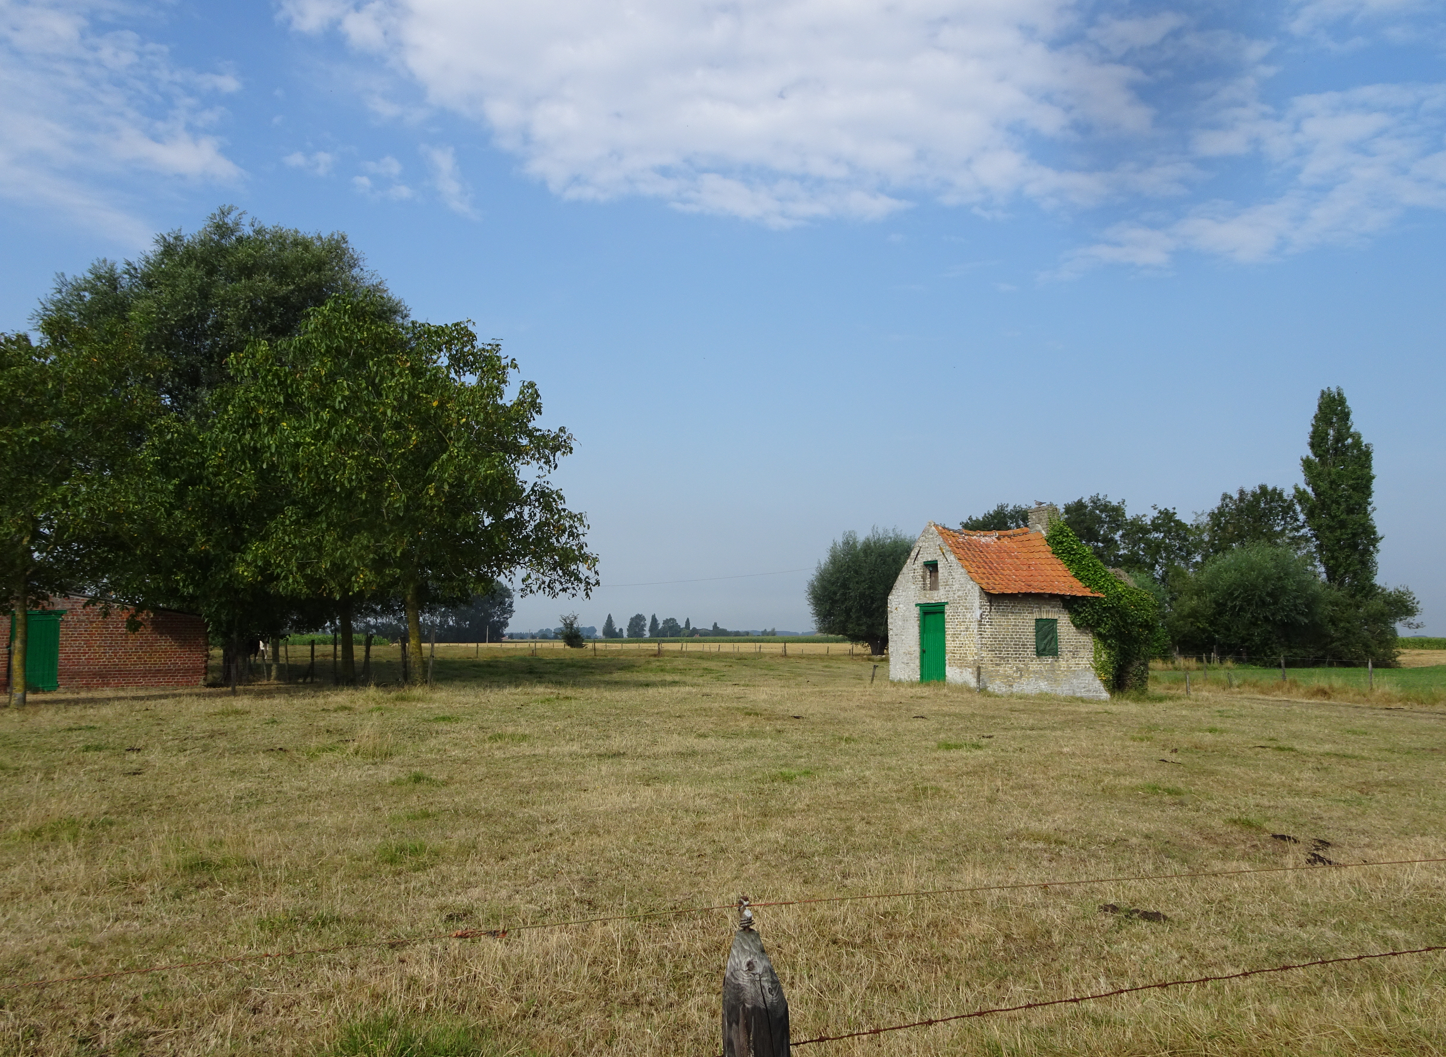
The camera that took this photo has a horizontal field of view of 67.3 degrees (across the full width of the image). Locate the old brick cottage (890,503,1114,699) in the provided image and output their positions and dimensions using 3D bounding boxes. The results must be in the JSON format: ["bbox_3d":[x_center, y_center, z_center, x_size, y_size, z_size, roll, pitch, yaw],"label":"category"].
[{"bbox_3d":[7.241,1.863,29.051,4.095,5.066,4.188,3,-6,-25],"label":"old brick cottage"}]

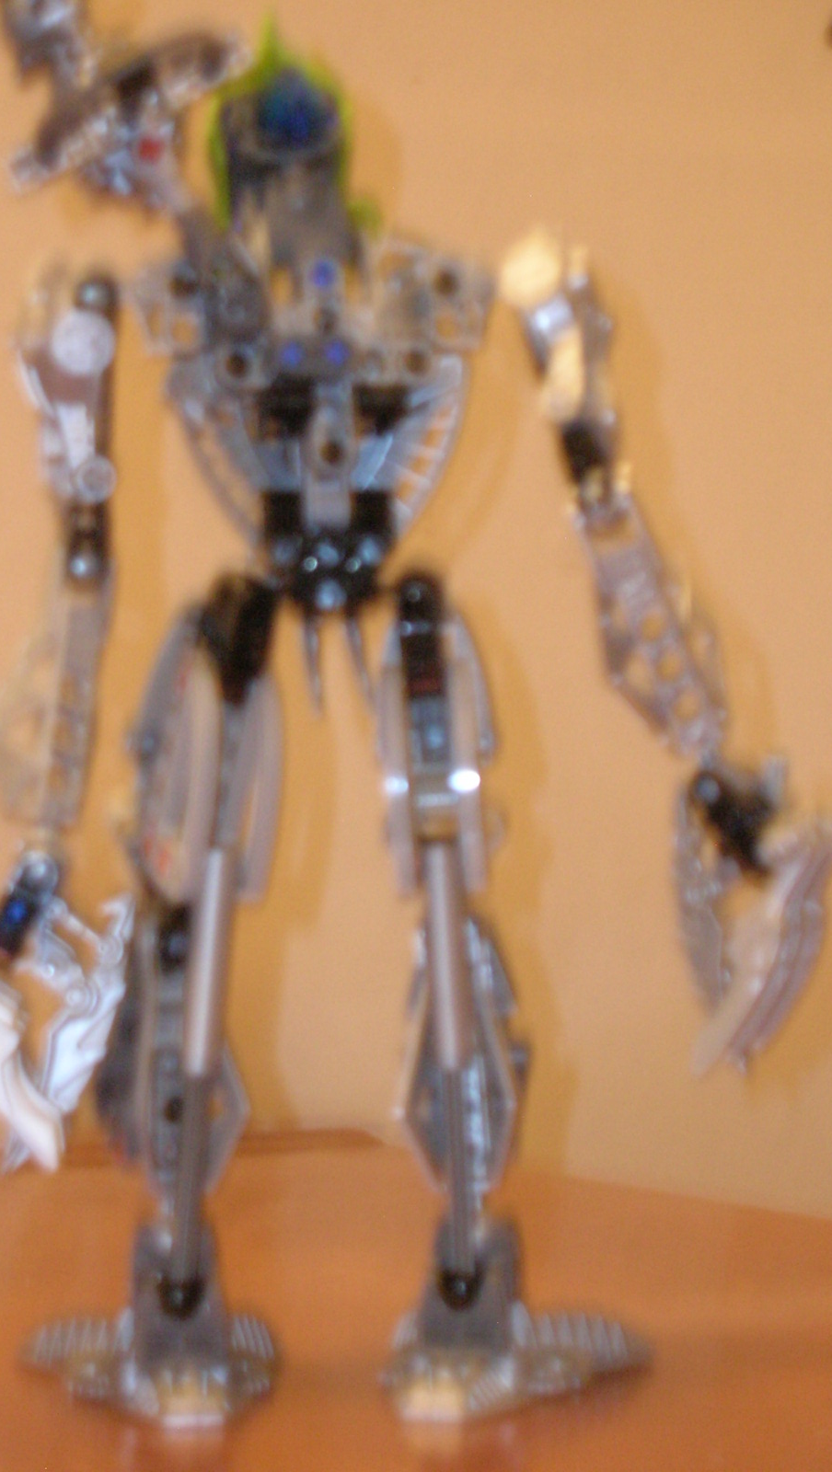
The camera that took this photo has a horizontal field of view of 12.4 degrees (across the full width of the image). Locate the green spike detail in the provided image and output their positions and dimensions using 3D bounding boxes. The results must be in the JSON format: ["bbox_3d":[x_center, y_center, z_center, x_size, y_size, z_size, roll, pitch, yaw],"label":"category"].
[{"bbox_3d":[-0.022,-0.110,0.693,0.031,0.039,0.030,0,3,0],"label":"green spike detail"}]

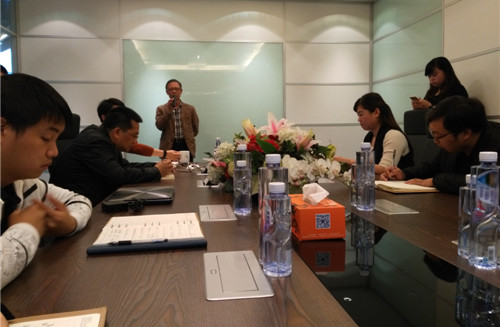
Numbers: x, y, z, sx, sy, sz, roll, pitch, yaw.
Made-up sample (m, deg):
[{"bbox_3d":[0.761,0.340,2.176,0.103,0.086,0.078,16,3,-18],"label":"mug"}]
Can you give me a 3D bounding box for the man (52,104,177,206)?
[{"bbox_3d":[-0.786,0.265,2.372,0.740,1.182,0.520,-1,5,-10],"label":"man"}]

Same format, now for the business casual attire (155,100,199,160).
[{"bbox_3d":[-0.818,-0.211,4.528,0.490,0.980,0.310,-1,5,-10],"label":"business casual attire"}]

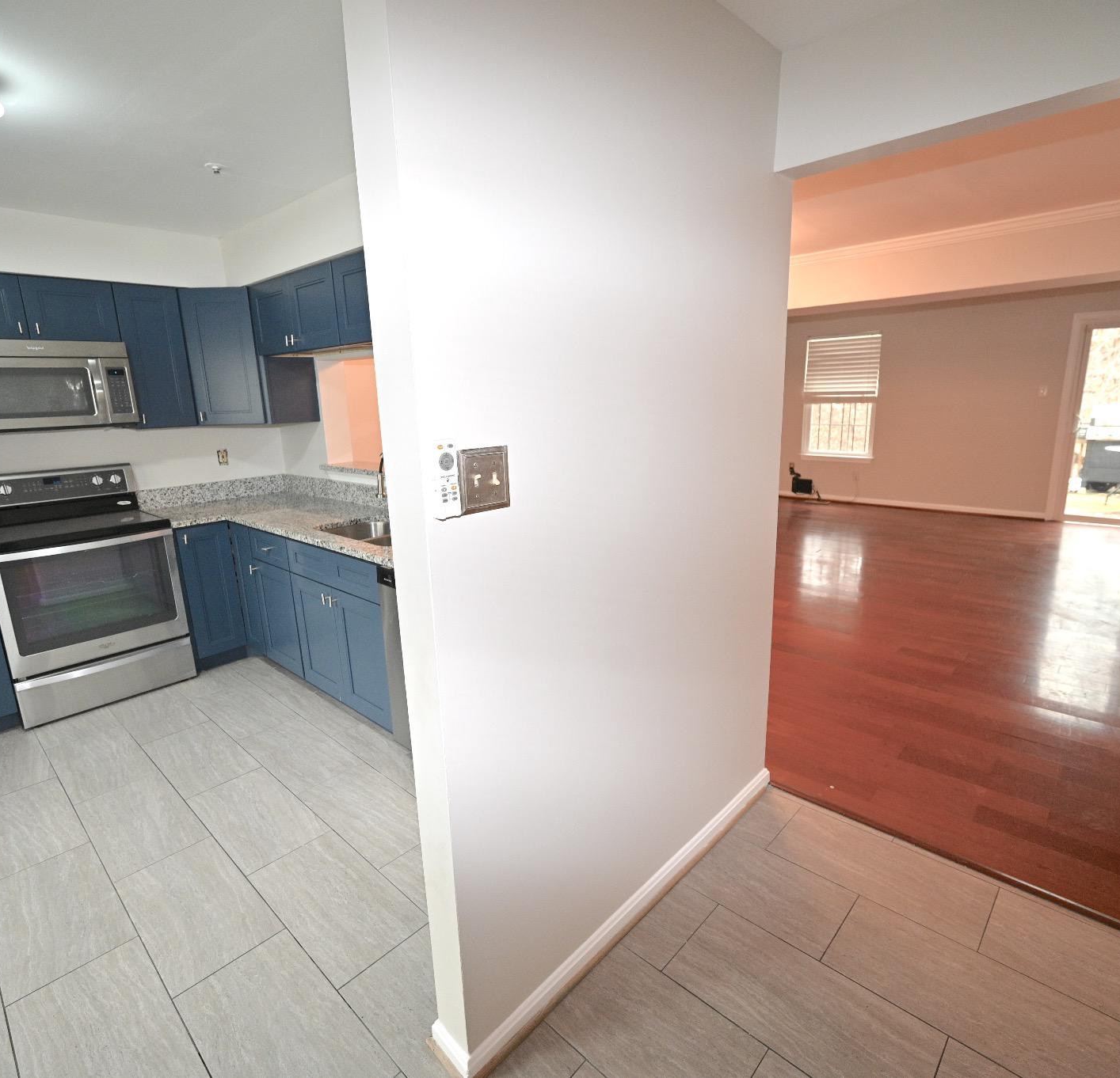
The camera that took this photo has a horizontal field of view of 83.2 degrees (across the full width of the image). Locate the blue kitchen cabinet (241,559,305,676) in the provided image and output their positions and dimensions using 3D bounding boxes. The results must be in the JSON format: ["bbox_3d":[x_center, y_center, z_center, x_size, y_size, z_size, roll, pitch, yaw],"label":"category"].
[{"bbox_3d":[-1.296,0.364,3.550,0.460,0.585,0.583,10,17,42],"label":"blue kitchen cabinet"}]

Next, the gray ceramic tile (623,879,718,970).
[{"bbox_3d":[0.319,1.121,1.840,0.154,0.010,0.304,10,17,42],"label":"gray ceramic tile"}]

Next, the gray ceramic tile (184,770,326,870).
[{"bbox_3d":[-1.141,1.043,2.369,0.608,0.010,0.300,10,17,42],"label":"gray ceramic tile"}]

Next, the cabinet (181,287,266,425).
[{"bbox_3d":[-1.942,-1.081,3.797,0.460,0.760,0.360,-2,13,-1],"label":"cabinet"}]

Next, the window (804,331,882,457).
[{"bbox_3d":[3.571,-1.789,8.035,0.916,1.531,0.100,10,18,42],"label":"window"}]

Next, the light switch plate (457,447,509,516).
[{"bbox_3d":[-0.146,-0.117,1.256,0.020,0.125,0.128,10,18,42],"label":"light switch plate"}]

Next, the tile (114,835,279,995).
[{"bbox_3d":[-1.145,1.153,1.979,0.614,0.010,0.307,10,18,42],"label":"tile"}]

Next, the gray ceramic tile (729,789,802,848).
[{"bbox_3d":[0.739,1.017,2.293,0.156,0.010,0.307,10,18,42],"label":"gray ceramic tile"}]

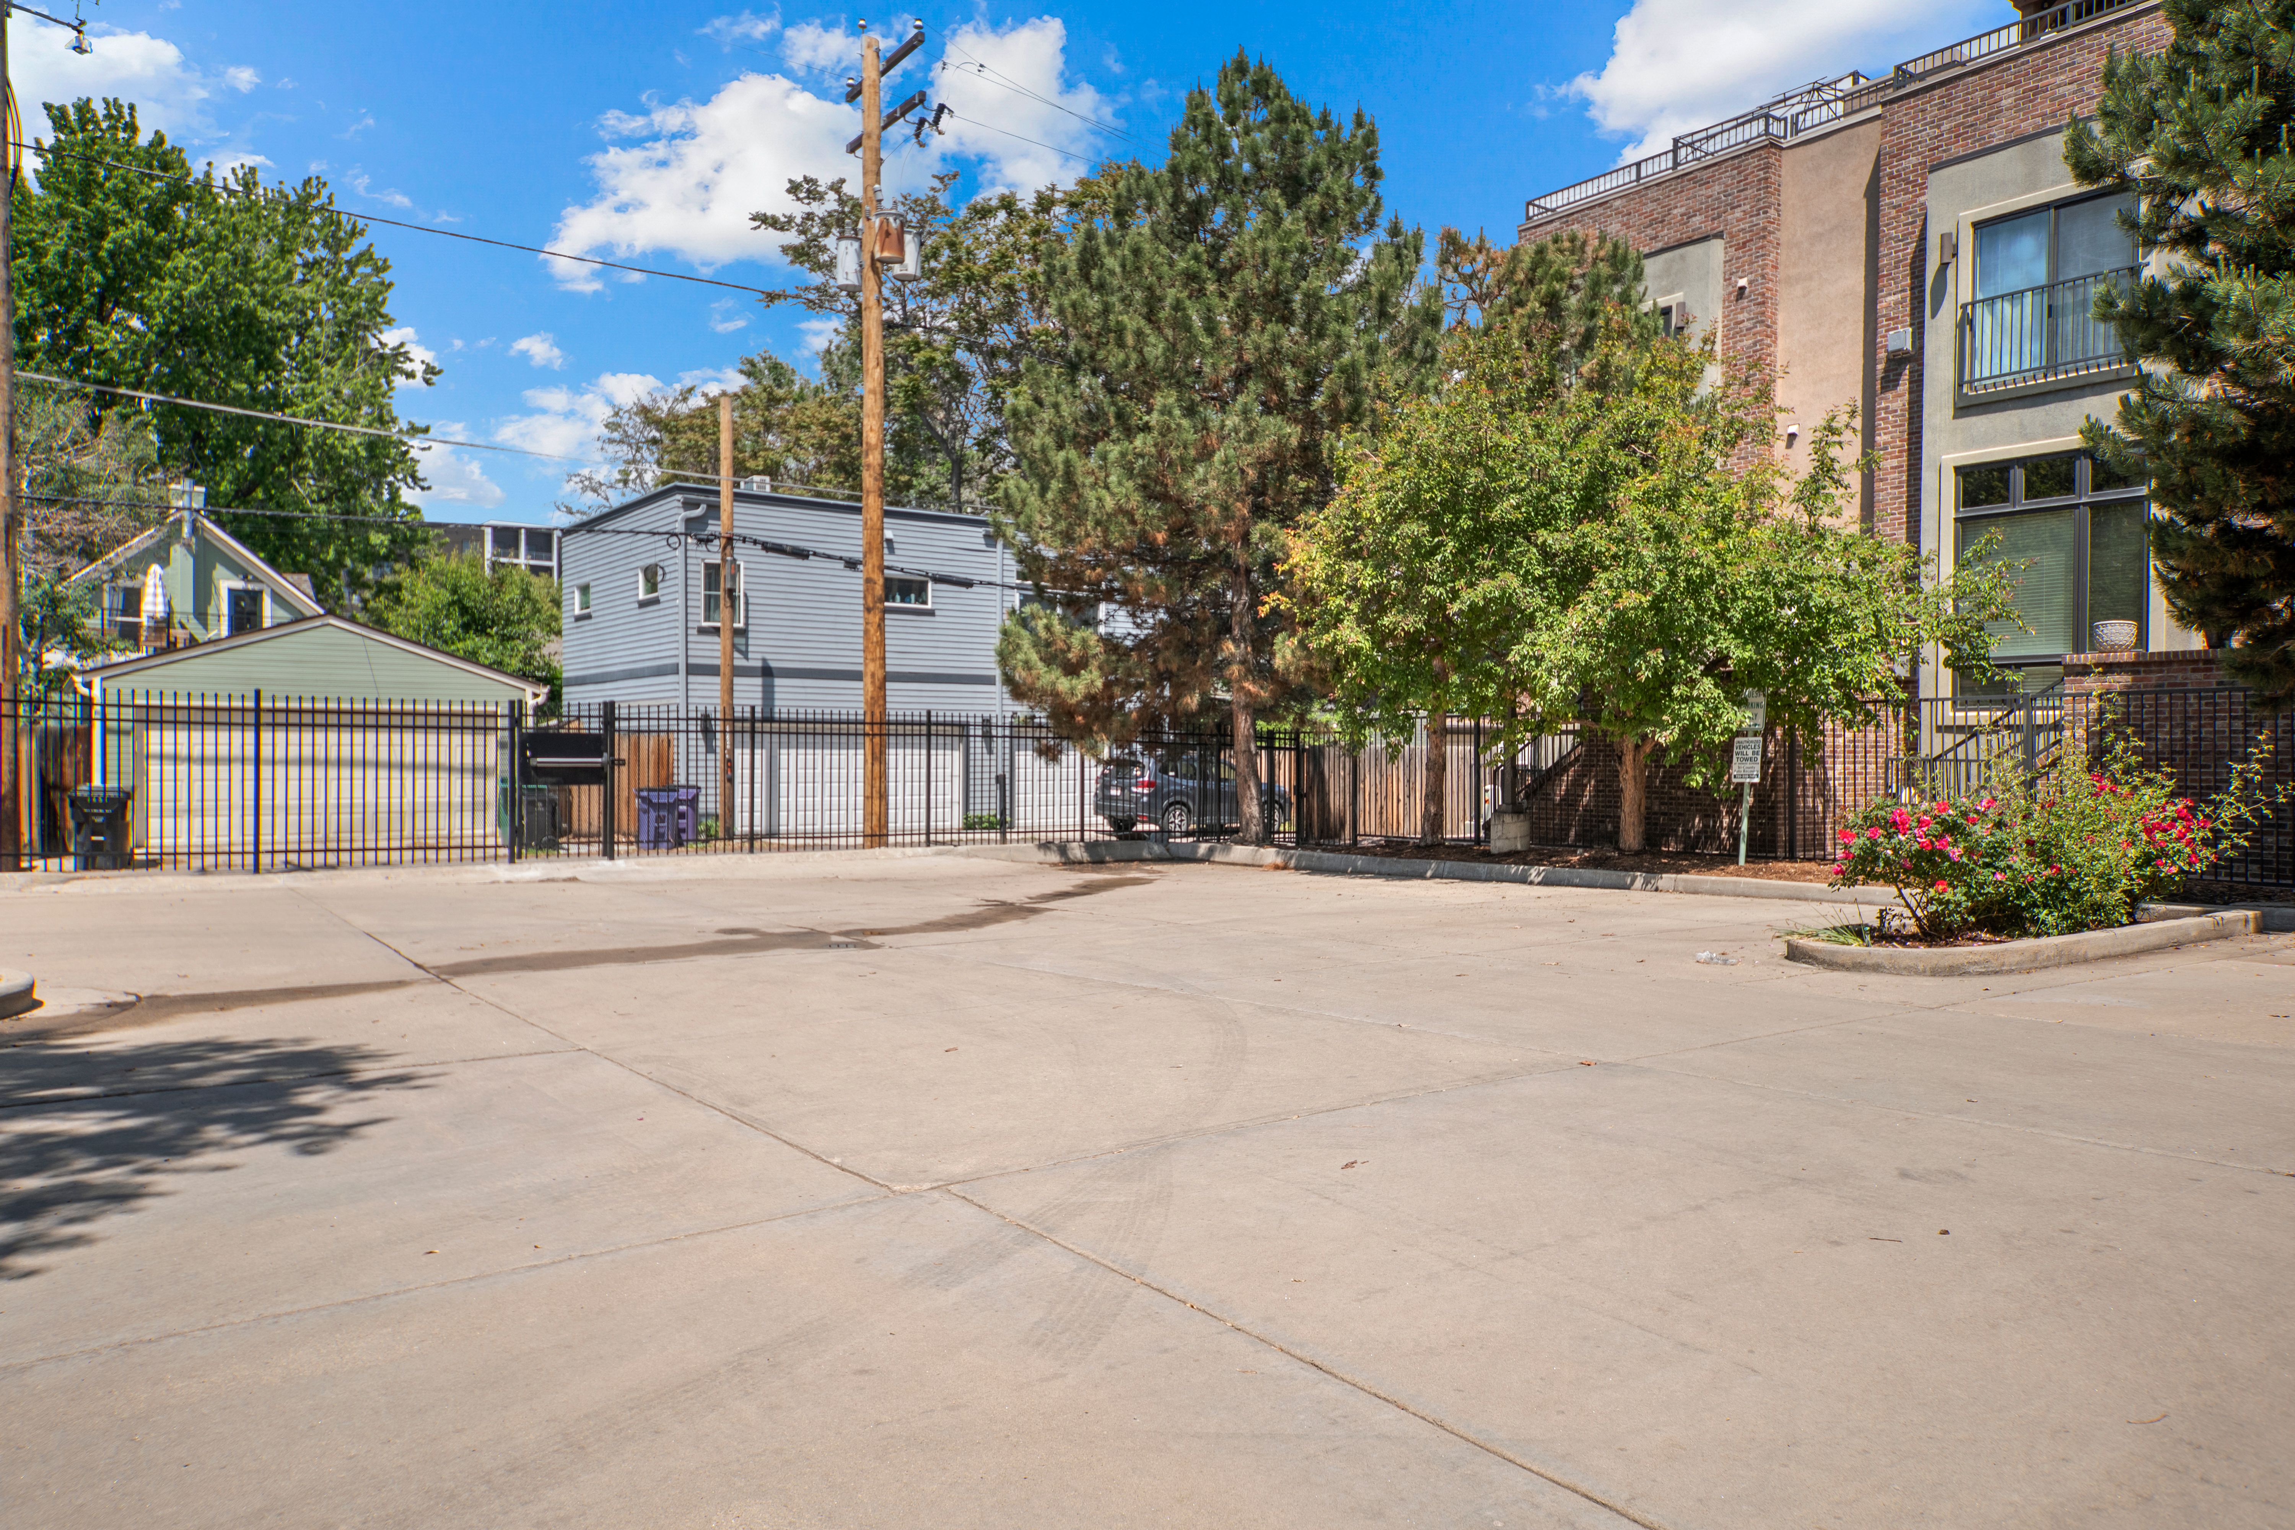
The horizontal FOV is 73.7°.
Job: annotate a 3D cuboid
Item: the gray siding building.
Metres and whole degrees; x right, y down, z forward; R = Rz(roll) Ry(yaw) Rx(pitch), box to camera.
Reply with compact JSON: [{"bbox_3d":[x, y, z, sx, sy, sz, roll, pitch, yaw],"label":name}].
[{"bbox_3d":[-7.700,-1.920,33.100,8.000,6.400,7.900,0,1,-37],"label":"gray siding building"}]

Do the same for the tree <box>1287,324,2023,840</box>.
[{"bbox_3d":[5.500,-2.150,17.200,7.500,6.100,6.600,0,1,0],"label":"tree"}]

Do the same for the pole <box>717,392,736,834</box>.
[{"bbox_3d":[-7.150,-2.550,26.100,0.250,7.650,0.250,0,1,0],"label":"pole"}]

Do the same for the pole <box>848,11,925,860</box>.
[{"bbox_3d":[-3.750,-4.600,21.600,0.800,11.800,2.200,0,1,-37],"label":"pole"}]

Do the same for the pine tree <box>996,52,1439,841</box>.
[{"bbox_3d":[1.050,-4.600,22.200,6.300,11.500,6.000,0,1,0],"label":"pine tree"}]

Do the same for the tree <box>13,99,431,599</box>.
[{"bbox_3d":[-28.000,-9.500,46.500,12.000,21.000,12.000,0,1,0],"label":"tree"}]

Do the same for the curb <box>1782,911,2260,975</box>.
[{"bbox_3d":[5.550,1.040,9.600,3.750,0.170,1.400,0,1,-37],"label":"curb"}]

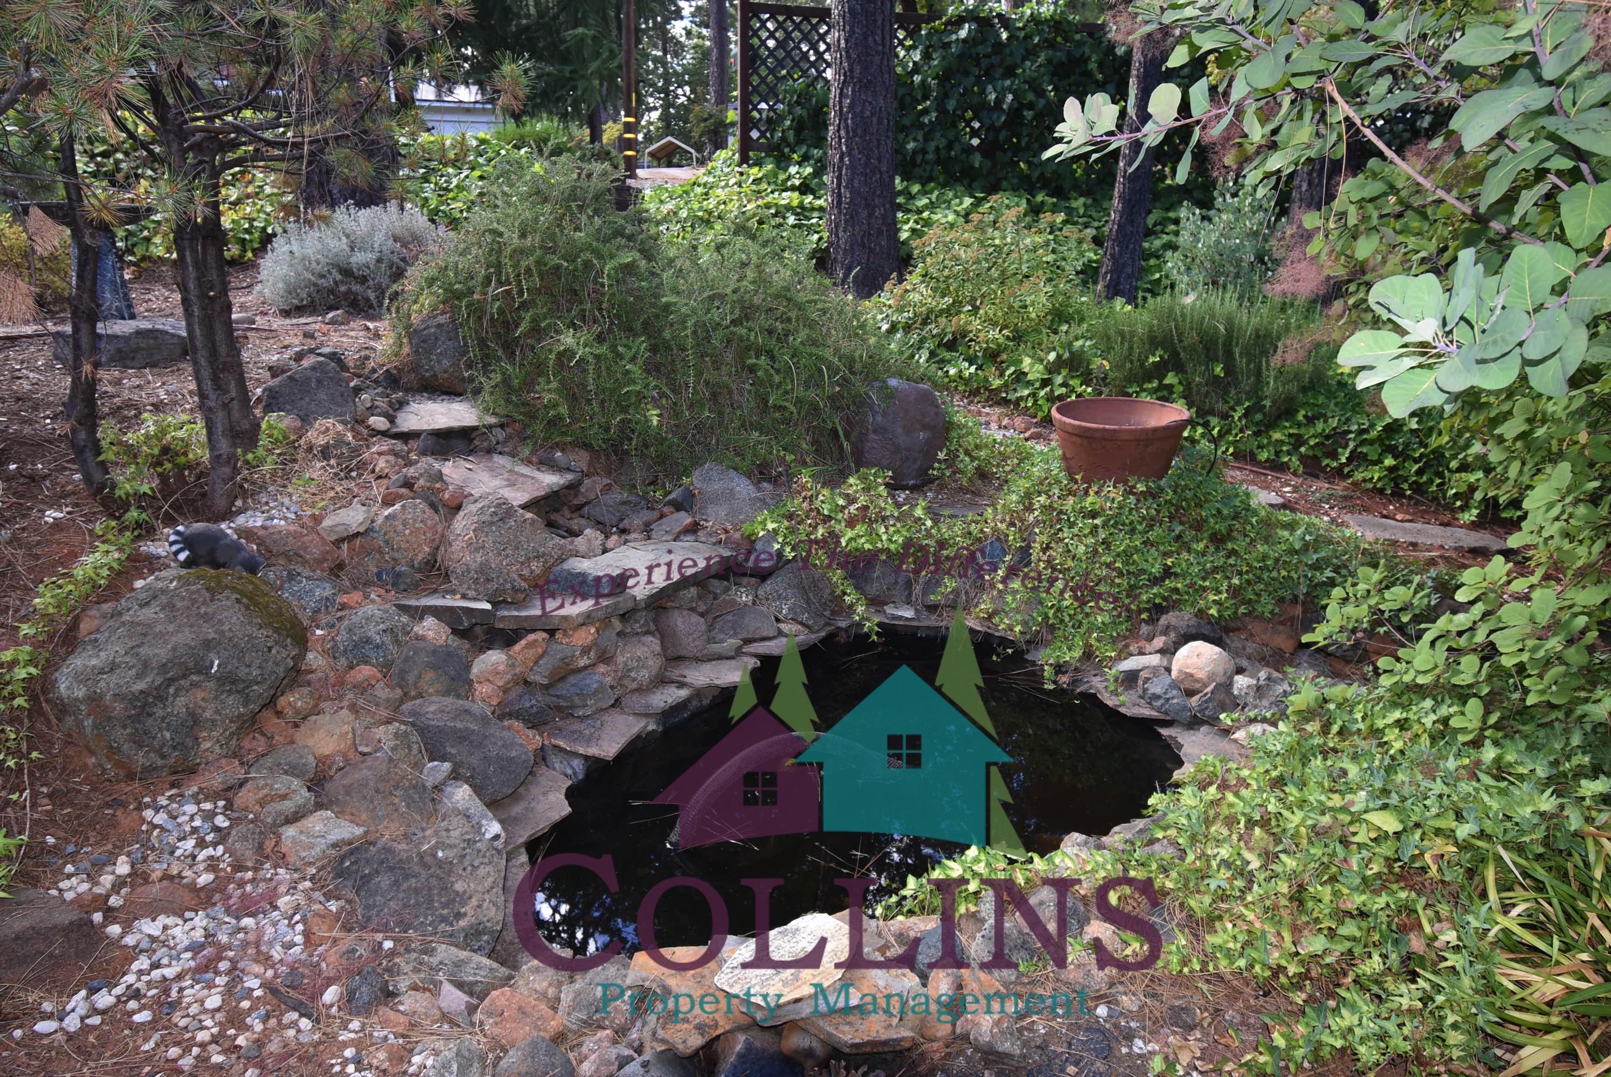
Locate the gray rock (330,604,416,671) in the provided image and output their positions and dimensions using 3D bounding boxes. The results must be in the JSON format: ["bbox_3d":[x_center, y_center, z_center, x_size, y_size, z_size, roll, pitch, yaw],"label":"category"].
[{"bbox_3d":[-1.448,0.335,3.150,0.270,0.190,0.230,-8,19,-25],"label":"gray rock"}]

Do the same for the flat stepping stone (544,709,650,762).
[{"bbox_3d":[-0.617,0.583,2.785,0.300,0.040,0.230,-6,20,-19],"label":"flat stepping stone"}]

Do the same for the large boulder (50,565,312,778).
[{"bbox_3d":[-1.700,0.367,2.548,0.600,0.460,0.460,-7,21,-24],"label":"large boulder"}]

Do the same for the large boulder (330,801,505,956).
[{"bbox_3d":[-0.863,0.754,2.090,0.370,0.230,0.340,-4,20,-14],"label":"large boulder"}]

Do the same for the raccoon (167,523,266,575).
[{"bbox_3d":[-2.002,0.041,3.200,0.330,0.180,0.150,-4,17,-13],"label":"raccoon"}]

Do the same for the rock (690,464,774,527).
[{"bbox_3d":[-0.333,-0.196,4.250,0.370,0.260,0.290,-1,17,-4],"label":"rock"}]

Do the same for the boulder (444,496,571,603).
[{"bbox_3d":[-0.969,0.039,3.050,0.380,0.310,0.330,-5,21,-17],"label":"boulder"}]

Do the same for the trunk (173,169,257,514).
[{"bbox_3d":[-2.265,-0.758,3.620,0.210,1.320,0.200,-9,22,-28],"label":"trunk"}]

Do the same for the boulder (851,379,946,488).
[{"bbox_3d":[0.459,-0.508,4.600,0.460,0.530,0.380,2,17,6],"label":"boulder"}]

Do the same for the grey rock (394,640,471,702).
[{"bbox_3d":[-1.071,0.392,2.698,0.220,0.190,0.200,-6,20,-19],"label":"grey rock"}]

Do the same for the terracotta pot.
[{"bbox_3d":[1.374,-0.392,4.100,0.600,0.320,0.600,6,18,18],"label":"terracotta pot"}]

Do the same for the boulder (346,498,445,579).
[{"bbox_3d":[-1.568,0.002,3.600,0.360,0.260,0.290,-8,19,-23],"label":"boulder"}]

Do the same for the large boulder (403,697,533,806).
[{"bbox_3d":[-0.912,0.570,2.528,0.370,0.200,0.260,10,21,24],"label":"large boulder"}]

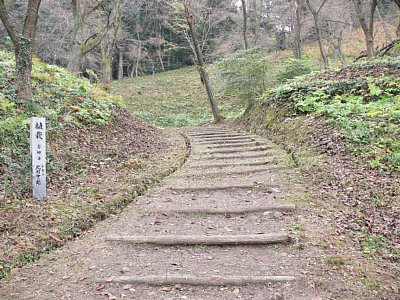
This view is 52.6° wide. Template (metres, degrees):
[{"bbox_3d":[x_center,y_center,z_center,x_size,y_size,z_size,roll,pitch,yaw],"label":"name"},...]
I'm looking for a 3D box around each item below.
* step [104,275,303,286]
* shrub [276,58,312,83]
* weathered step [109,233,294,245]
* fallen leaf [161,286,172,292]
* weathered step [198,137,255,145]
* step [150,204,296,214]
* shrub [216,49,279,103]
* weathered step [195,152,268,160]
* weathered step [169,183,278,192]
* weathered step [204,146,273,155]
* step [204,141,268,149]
[{"bbox_3d":[-0.016,1.144,3.529,1.718,0.100,0.130,0,3,-1],"label":"step"},{"bbox_3d":[3.739,-3.106,16.000,1.450,1.050,1.300,0,3,0],"label":"shrub"},{"bbox_3d":[-0.014,0.847,3.870,1.761,0.100,0.110,0,5,0],"label":"weathered step"},{"bbox_3d":[-0.261,1.089,3.150,0.085,0.020,0.065,0,5,0],"label":"fallen leaf"},{"bbox_3d":[0.696,-0.245,10.400,1.530,0.090,0.130,-4,6,-16],"label":"weathered step"},{"bbox_3d":[0.283,0.676,4.600,1.680,0.090,0.110,-1,5,-6],"label":"step"},{"bbox_3d":[1.586,-2.420,13.500,2.200,1.900,2.000,0,3,0],"label":"shrub"},{"bbox_3d":[0.703,0.150,8.730,1.676,0.100,0.130,-3,4,-13],"label":"weathered step"},{"bbox_3d":[0.384,0.581,6.130,1.710,0.100,0.130,-1,3,-6],"label":"weathered step"},{"bbox_3d":[0.807,0.010,8.300,1.495,0.090,0.120,-4,6,-16],"label":"weathered step"},{"bbox_3d":[0.810,-0.121,9.050,1.484,0.090,0.120,-4,6,-16],"label":"step"}]

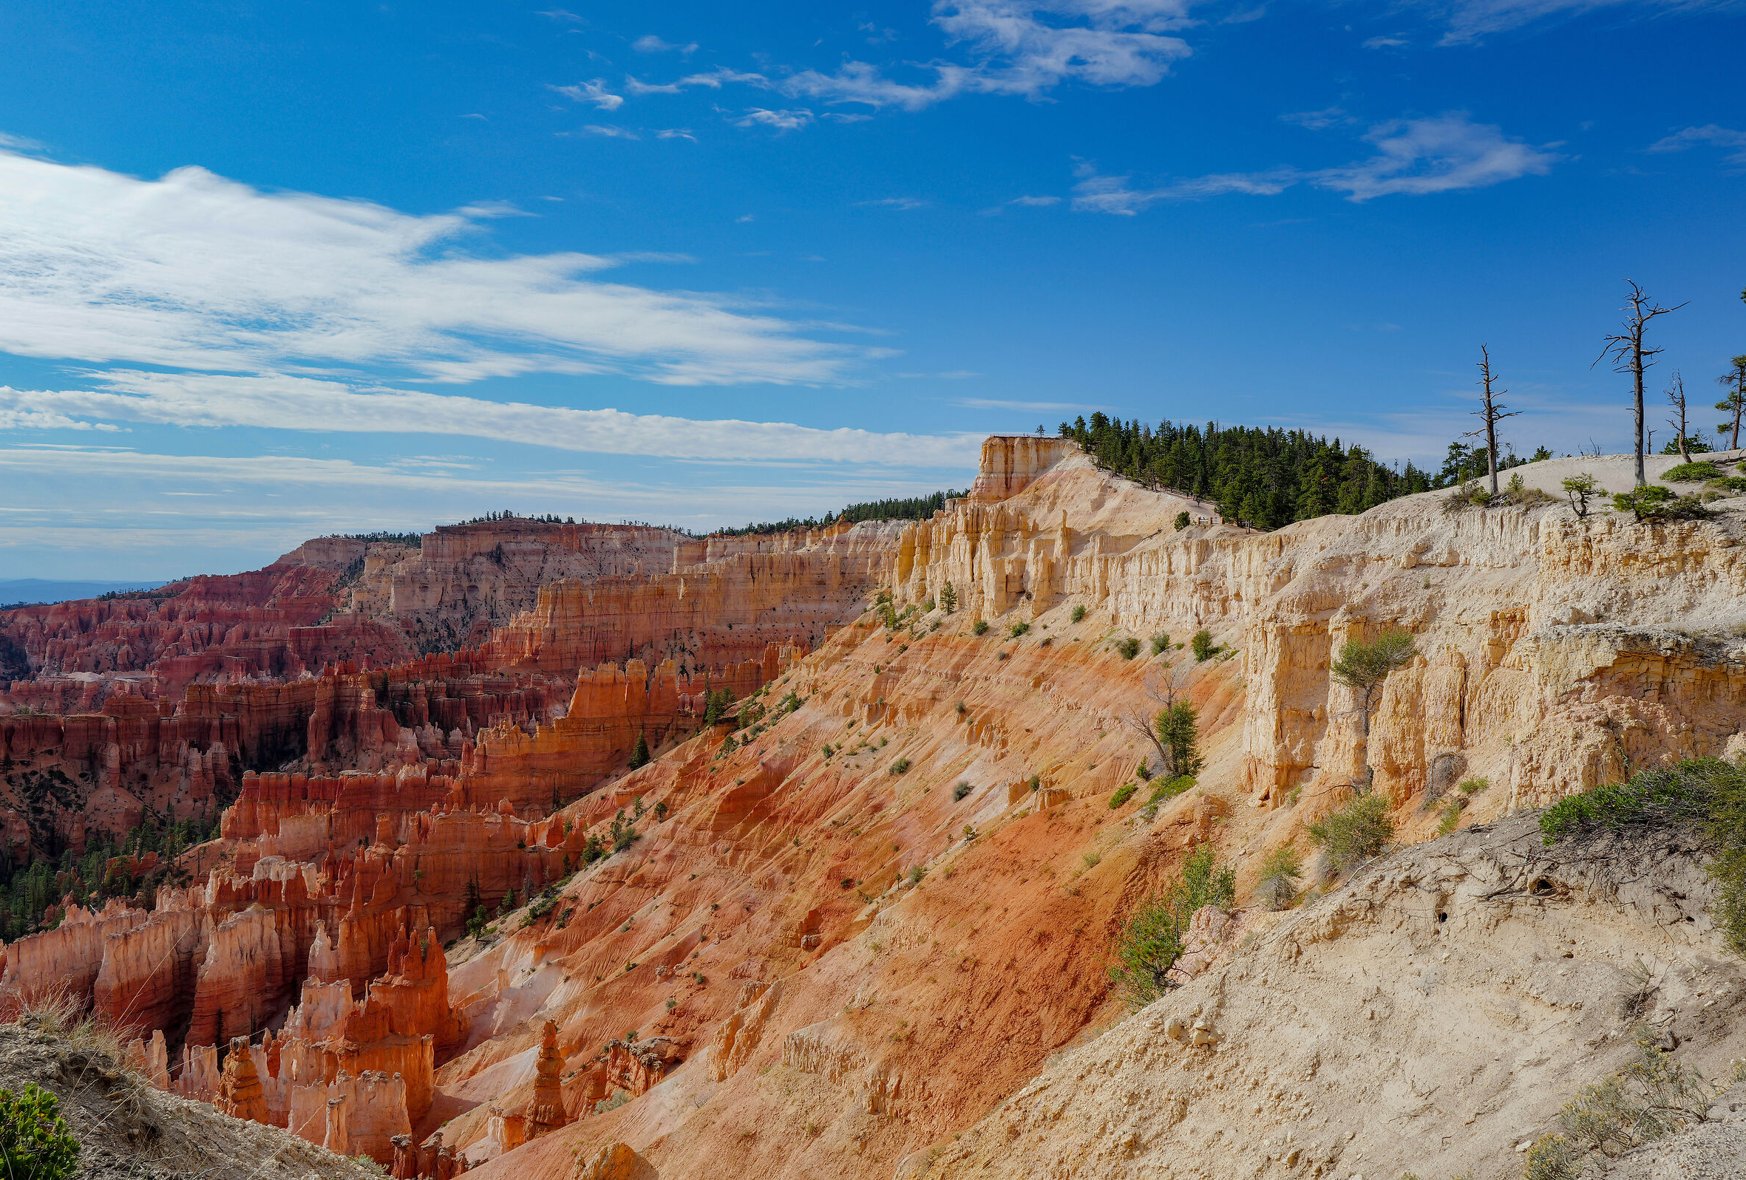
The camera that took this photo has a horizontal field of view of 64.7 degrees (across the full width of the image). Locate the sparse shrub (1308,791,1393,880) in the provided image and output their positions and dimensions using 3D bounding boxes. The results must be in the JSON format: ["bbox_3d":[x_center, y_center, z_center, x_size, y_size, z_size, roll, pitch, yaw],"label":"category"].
[{"bbox_3d":[10.056,5.201,29.000,1.700,1.840,1.700,0,1,0],"label":"sparse shrub"}]

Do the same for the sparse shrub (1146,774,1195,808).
[{"bbox_3d":[9.918,6.725,46.000,1.600,1.070,1.400,0,1,0],"label":"sparse shrub"}]

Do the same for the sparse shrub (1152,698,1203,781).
[{"bbox_3d":[10.835,5.317,49.000,1.760,2.800,1.700,0,1,0],"label":"sparse shrub"}]

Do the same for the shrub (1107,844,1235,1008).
[{"bbox_3d":[5.199,5.847,24.000,2.120,2.710,2.100,0,1,0],"label":"shrub"}]

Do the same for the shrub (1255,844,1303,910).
[{"bbox_3d":[7.952,5.629,27.000,0.910,1.250,1.000,0,1,0],"label":"shrub"}]

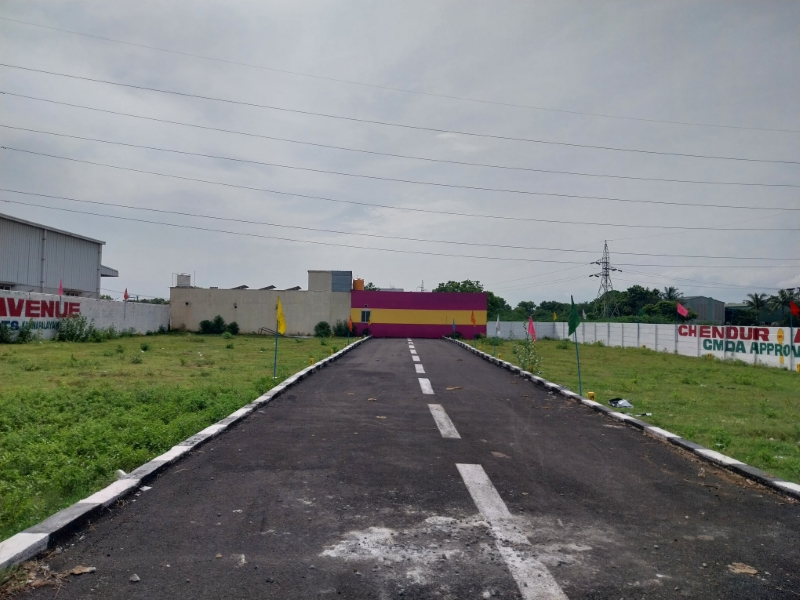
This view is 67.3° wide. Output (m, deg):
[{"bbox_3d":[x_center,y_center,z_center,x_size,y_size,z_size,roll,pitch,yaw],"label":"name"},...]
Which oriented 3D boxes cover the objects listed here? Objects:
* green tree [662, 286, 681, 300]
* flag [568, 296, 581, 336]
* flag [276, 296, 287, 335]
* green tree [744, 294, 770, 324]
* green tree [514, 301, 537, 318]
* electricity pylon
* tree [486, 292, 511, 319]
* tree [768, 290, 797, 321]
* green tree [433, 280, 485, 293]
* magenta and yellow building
[{"bbox_3d":[50.643,1.499,112.116,4.300,7.850,4.300,1,-2,0],"label":"green tree"},{"bbox_3d":[3.514,0.332,12.100,0.250,0.800,0.120,1,-2,0],"label":"flag"},{"bbox_3d":[-2.702,0.353,13.700,0.230,0.870,0.120,1,-2,0],"label":"flag"},{"bbox_3d":[56.550,1.940,95.090,4.200,6.080,4.200,1,-2,0],"label":"green tree"},{"bbox_3d":[18.400,2.270,88.063,3.700,4.240,3.700,1,-2,0],"label":"green tree"},{"bbox_3d":[53.376,-4.268,155.325,6.400,21.990,5.200,1,-2,-13],"label":"electricity pylon"},{"bbox_3d":[10.034,1.392,63.064,4.000,4.350,4.000,1,-2,0],"label":"tree"},{"bbox_3d":[56.048,1.577,88.094,4.600,6.380,4.600,1,-2,0],"label":"tree"},{"bbox_3d":[6.454,0.740,66.085,6.000,5.760,5.600,1,-2,0],"label":"green tree"},{"bbox_3d":[1.542,1.257,49.554,10.400,3.650,7.000,1,-2,-1],"label":"magenta and yellow building"}]

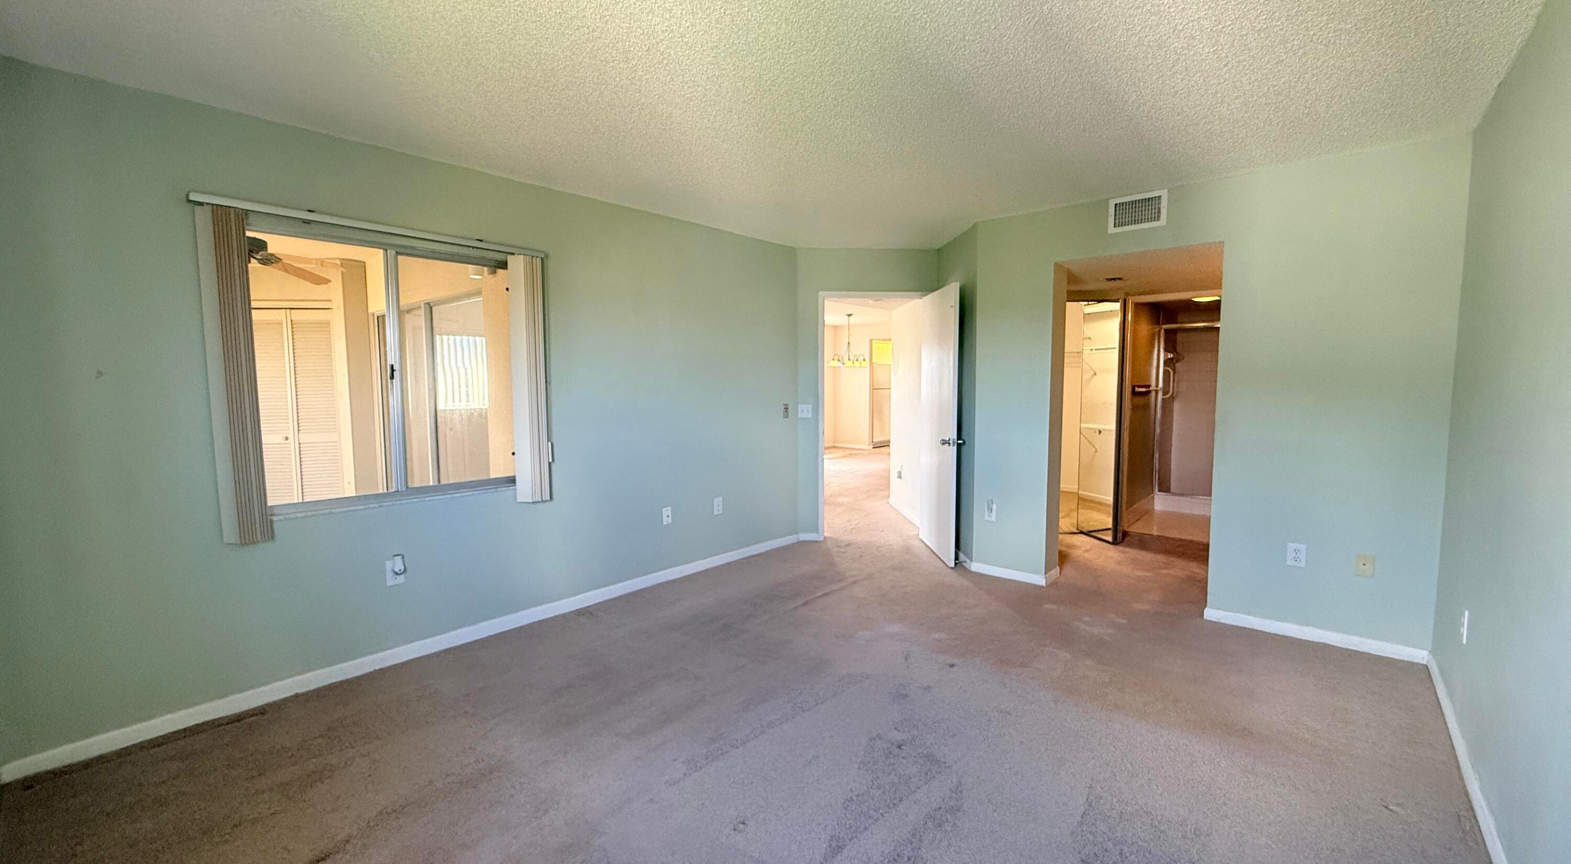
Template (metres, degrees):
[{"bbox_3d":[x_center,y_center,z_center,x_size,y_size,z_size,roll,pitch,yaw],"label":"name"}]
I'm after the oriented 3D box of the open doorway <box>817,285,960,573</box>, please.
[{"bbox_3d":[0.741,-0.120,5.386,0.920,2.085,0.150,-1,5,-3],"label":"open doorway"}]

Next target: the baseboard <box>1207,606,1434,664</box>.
[{"bbox_3d":[2.717,1.054,3.314,0.900,0.068,0.017,4,6,41],"label":"baseboard"}]

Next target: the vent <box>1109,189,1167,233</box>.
[{"bbox_3d":[2.047,-1.276,3.693,0.300,0.198,0.025,4,6,41],"label":"vent"}]

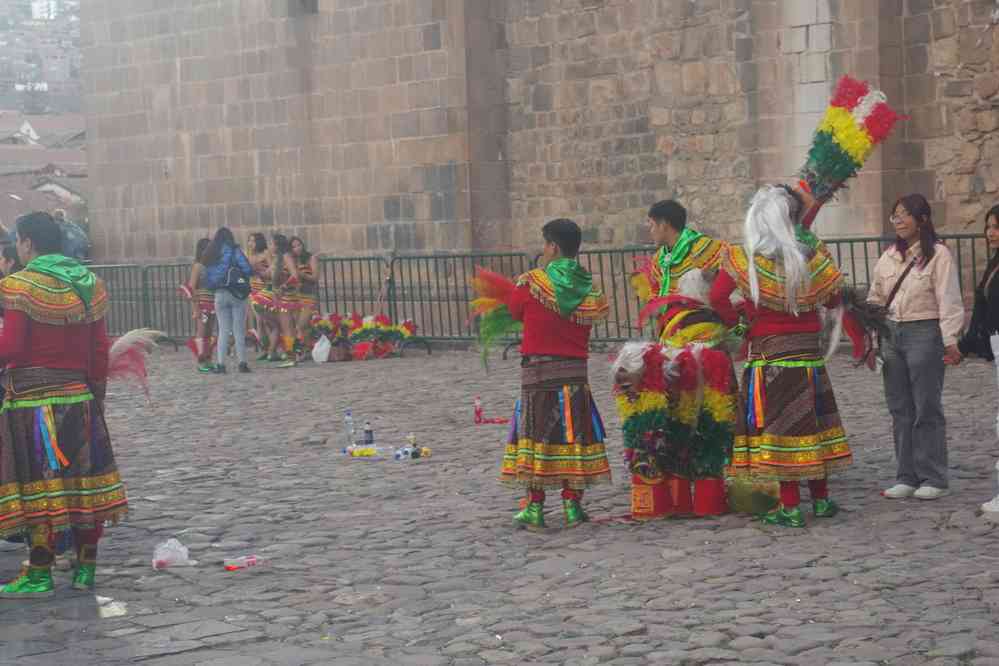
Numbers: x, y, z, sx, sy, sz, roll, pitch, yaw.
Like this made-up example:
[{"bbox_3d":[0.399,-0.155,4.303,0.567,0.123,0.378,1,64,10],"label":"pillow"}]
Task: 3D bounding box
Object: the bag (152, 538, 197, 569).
[{"bbox_3d":[-1.526,1.032,10.650,0.200,0.130,0.160,-2,3,0],"label":"bag"}]

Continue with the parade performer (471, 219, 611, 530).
[{"bbox_3d":[0.223,0.213,12.100,0.630,1.620,0.540,-3,3,-25],"label":"parade performer"}]

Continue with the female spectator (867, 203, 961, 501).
[{"bbox_3d":[2.212,0.072,12.100,0.500,1.610,0.340,-1,3,19],"label":"female spectator"}]

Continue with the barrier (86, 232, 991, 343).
[{"bbox_3d":[-0.636,-0.318,26.300,0.500,1.140,15.000,-4,4,-43],"label":"barrier"}]

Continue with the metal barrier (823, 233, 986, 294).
[{"bbox_3d":[3.836,-0.321,21.500,0.400,1.130,2.200,-4,4,-43],"label":"metal barrier"}]

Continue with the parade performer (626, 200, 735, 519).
[{"bbox_3d":[0.976,0.217,12.200,0.520,1.510,0.480,1,4,41],"label":"parade performer"}]

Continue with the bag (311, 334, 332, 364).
[{"bbox_3d":[-2.026,0.188,25.900,0.220,0.320,0.200,-2,3,0],"label":"bag"}]

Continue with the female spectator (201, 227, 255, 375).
[{"bbox_3d":[-2.966,-0.361,24.900,0.500,1.600,0.380,-3,3,-27],"label":"female spectator"}]

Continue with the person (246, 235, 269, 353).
[{"bbox_3d":[-2.868,-0.450,27.300,0.330,1.520,0.430,-3,3,-21],"label":"person"}]

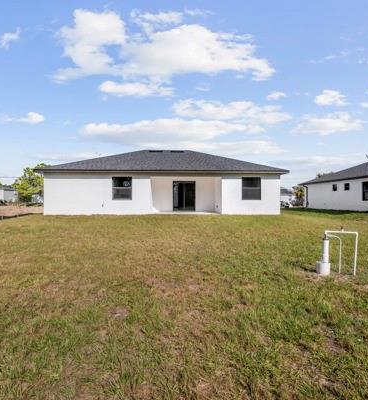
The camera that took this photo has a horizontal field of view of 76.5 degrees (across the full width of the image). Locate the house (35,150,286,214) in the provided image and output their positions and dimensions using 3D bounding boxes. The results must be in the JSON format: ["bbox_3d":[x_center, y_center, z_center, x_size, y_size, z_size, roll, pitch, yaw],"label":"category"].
[{"bbox_3d":[-1.470,-1.790,22.200,17.050,5.680,13.200,0,0,0],"label":"house"}]

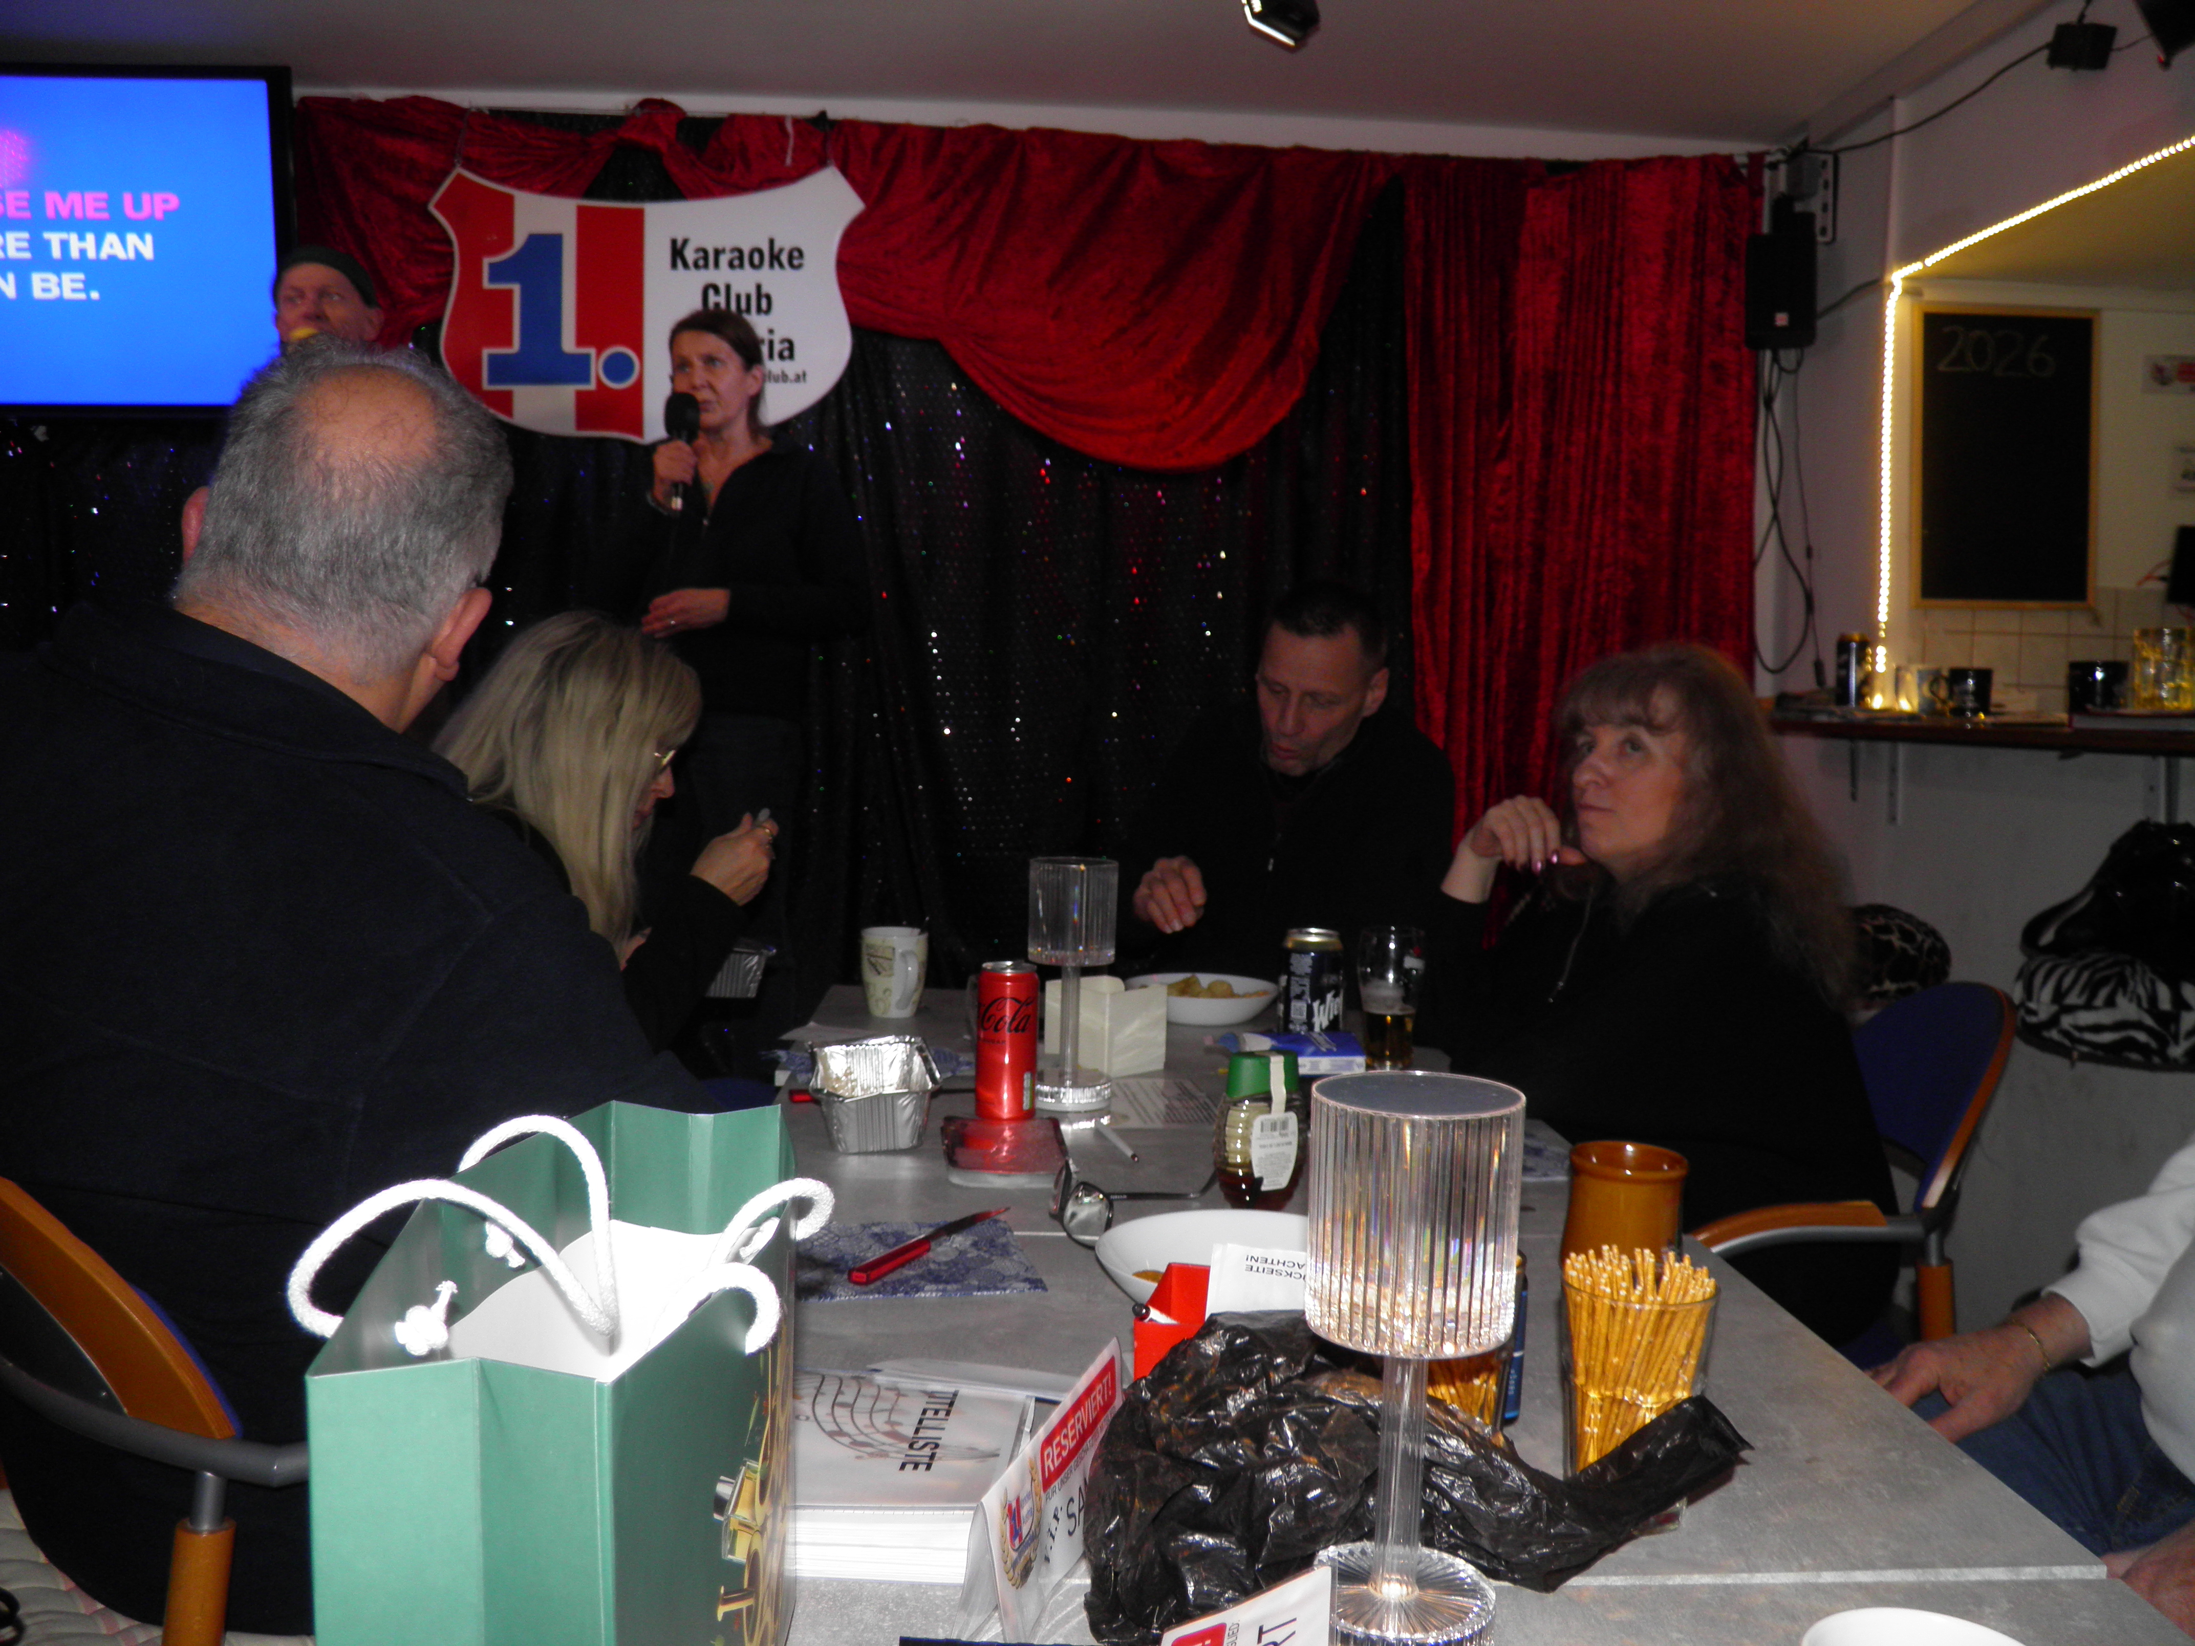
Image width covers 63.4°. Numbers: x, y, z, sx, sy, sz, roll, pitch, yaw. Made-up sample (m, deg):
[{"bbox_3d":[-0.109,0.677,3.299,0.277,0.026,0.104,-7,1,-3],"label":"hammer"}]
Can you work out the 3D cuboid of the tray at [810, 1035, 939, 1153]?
[{"bbox_3d":[-0.212,0.256,1.668,0.115,0.053,0.180,1,4,-15],"label":"tray"}]

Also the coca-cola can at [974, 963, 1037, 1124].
[{"bbox_3d":[-0.086,0.210,1.718,0.058,0.145,0.058,2,4,0],"label":"coca-cola can"}]

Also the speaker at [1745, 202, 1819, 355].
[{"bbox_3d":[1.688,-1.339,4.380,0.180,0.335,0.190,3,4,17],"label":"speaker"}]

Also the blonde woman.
[{"bbox_3d":[-0.613,0.383,1.914,0.620,1.220,0.480,1,4,-9],"label":"blonde woman"}]

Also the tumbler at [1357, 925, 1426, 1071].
[{"bbox_3d":[0.330,0.199,1.989,0.075,0.155,0.075,2,4,0],"label":"tumbler"}]

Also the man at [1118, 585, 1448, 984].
[{"bbox_3d":[0.265,0.335,2.409,0.500,1.300,0.630,3,4,17],"label":"man"}]

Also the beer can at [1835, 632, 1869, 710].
[{"bbox_3d":[1.787,-0.359,4.200,0.066,0.168,0.066,2,4,0],"label":"beer can"}]

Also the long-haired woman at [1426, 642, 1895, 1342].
[{"bbox_3d":[0.532,0.408,1.993,0.620,1.230,0.510,0,5,-25],"label":"long-haired woman"}]

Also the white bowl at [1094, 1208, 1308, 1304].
[{"bbox_3d":[0.096,0.304,1.163,0.196,0.050,0.196,2,4,0],"label":"white bowl"}]

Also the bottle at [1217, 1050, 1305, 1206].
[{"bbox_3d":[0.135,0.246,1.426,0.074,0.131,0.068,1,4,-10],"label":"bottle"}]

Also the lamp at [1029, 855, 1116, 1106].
[{"bbox_3d":[-0.026,0.159,1.775,0.089,0.243,0.089,2,4,0],"label":"lamp"}]

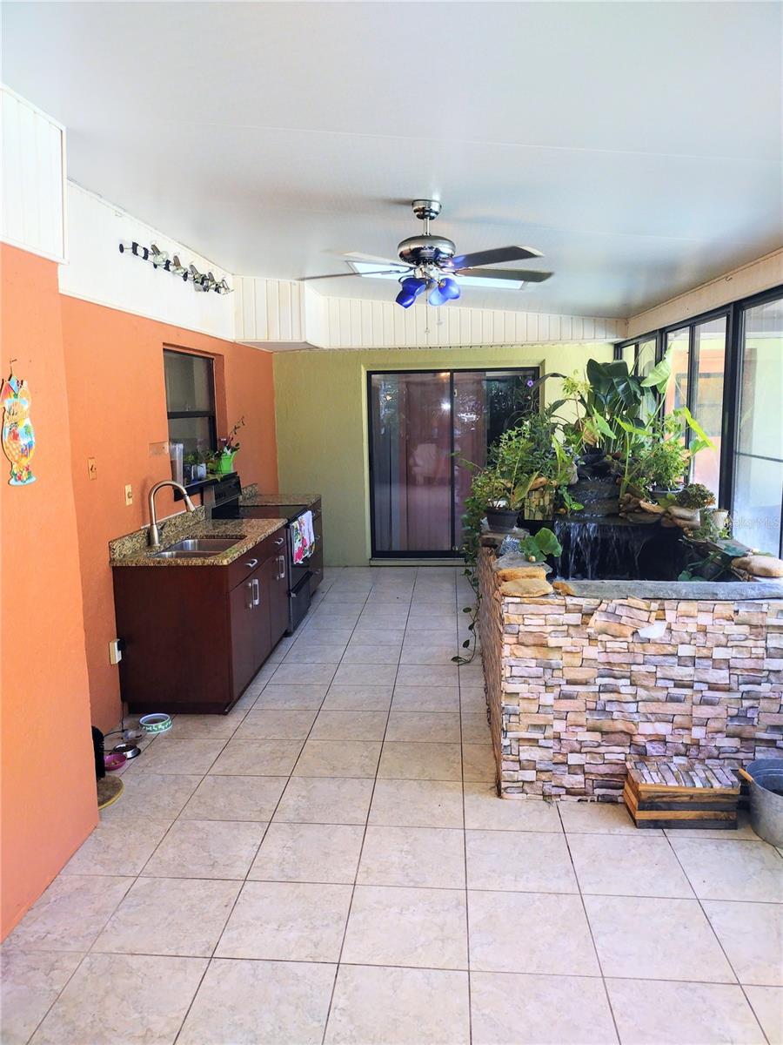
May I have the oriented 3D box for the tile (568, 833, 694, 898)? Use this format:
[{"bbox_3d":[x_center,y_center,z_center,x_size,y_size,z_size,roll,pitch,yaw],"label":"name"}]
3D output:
[{"bbox_3d":[0.932,1.357,3.231,0.420,0.010,0.420,0,9,5],"label":"tile"}]

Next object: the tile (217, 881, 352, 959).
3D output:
[{"bbox_3d":[-0.368,1.421,2.913,0.420,0.010,0.420,0,9,5],"label":"tile"}]

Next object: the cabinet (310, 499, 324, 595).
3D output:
[{"bbox_3d":[-0.969,0.214,7.367,0.580,0.820,0.681,0,9,4],"label":"cabinet"}]

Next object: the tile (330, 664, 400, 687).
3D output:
[{"bbox_3d":[-0.163,0.996,5.313,0.403,0.010,0.423,0,8,4],"label":"tile"}]

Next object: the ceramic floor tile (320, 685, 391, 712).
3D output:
[{"bbox_3d":[-0.196,1.062,4.915,0.408,0.010,0.420,0,9,4],"label":"ceramic floor tile"}]

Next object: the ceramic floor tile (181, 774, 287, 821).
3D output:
[{"bbox_3d":[-0.694,1.239,3.657,0.403,0.010,0.423,0,8,4],"label":"ceramic floor tile"}]

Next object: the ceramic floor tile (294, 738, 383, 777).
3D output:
[{"bbox_3d":[-0.260,1.189,4.078,0.408,0.010,0.420,0,9,4],"label":"ceramic floor tile"}]

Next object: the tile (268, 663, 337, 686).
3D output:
[{"bbox_3d":[-0.573,0.996,5.348,0.405,0.010,0.417,0,8,4],"label":"tile"}]

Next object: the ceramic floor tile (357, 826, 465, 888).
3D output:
[{"bbox_3d":[0.087,1.308,3.189,0.405,0.010,0.417,0,8,4],"label":"ceramic floor tile"}]

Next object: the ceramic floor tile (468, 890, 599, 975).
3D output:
[{"bbox_3d":[0.467,1.385,2.761,0.408,0.010,0.420,0,9,4],"label":"ceramic floor tile"}]

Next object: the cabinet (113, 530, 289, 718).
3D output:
[{"bbox_3d":[-1.170,0.552,5.357,0.655,0.875,1.530,0,8,4],"label":"cabinet"}]

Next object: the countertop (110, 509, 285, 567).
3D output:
[{"bbox_3d":[-1.181,0.059,5.352,0.659,0.138,1.701,0,8,4],"label":"countertop"}]

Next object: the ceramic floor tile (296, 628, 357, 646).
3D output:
[{"bbox_3d":[-0.511,0.872,6.187,0.405,0.010,0.417,0,8,4],"label":"ceramic floor tile"}]

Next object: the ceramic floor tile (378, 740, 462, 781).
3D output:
[{"bbox_3d":[0.149,1.181,4.019,0.403,0.010,0.423,0,8,4],"label":"ceramic floor tile"}]

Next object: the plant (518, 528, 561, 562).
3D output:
[{"bbox_3d":[0.737,0.110,4.023,0.210,0.180,0.200,0,8,4],"label":"plant"}]

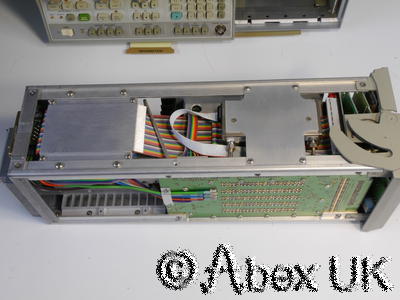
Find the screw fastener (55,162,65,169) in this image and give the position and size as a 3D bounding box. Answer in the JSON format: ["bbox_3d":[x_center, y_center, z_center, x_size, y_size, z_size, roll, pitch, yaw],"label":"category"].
[{"bbox_3d":[-0.136,0.015,0.471,0.007,0.003,0.007,-1,59,3],"label":"screw fastener"}]

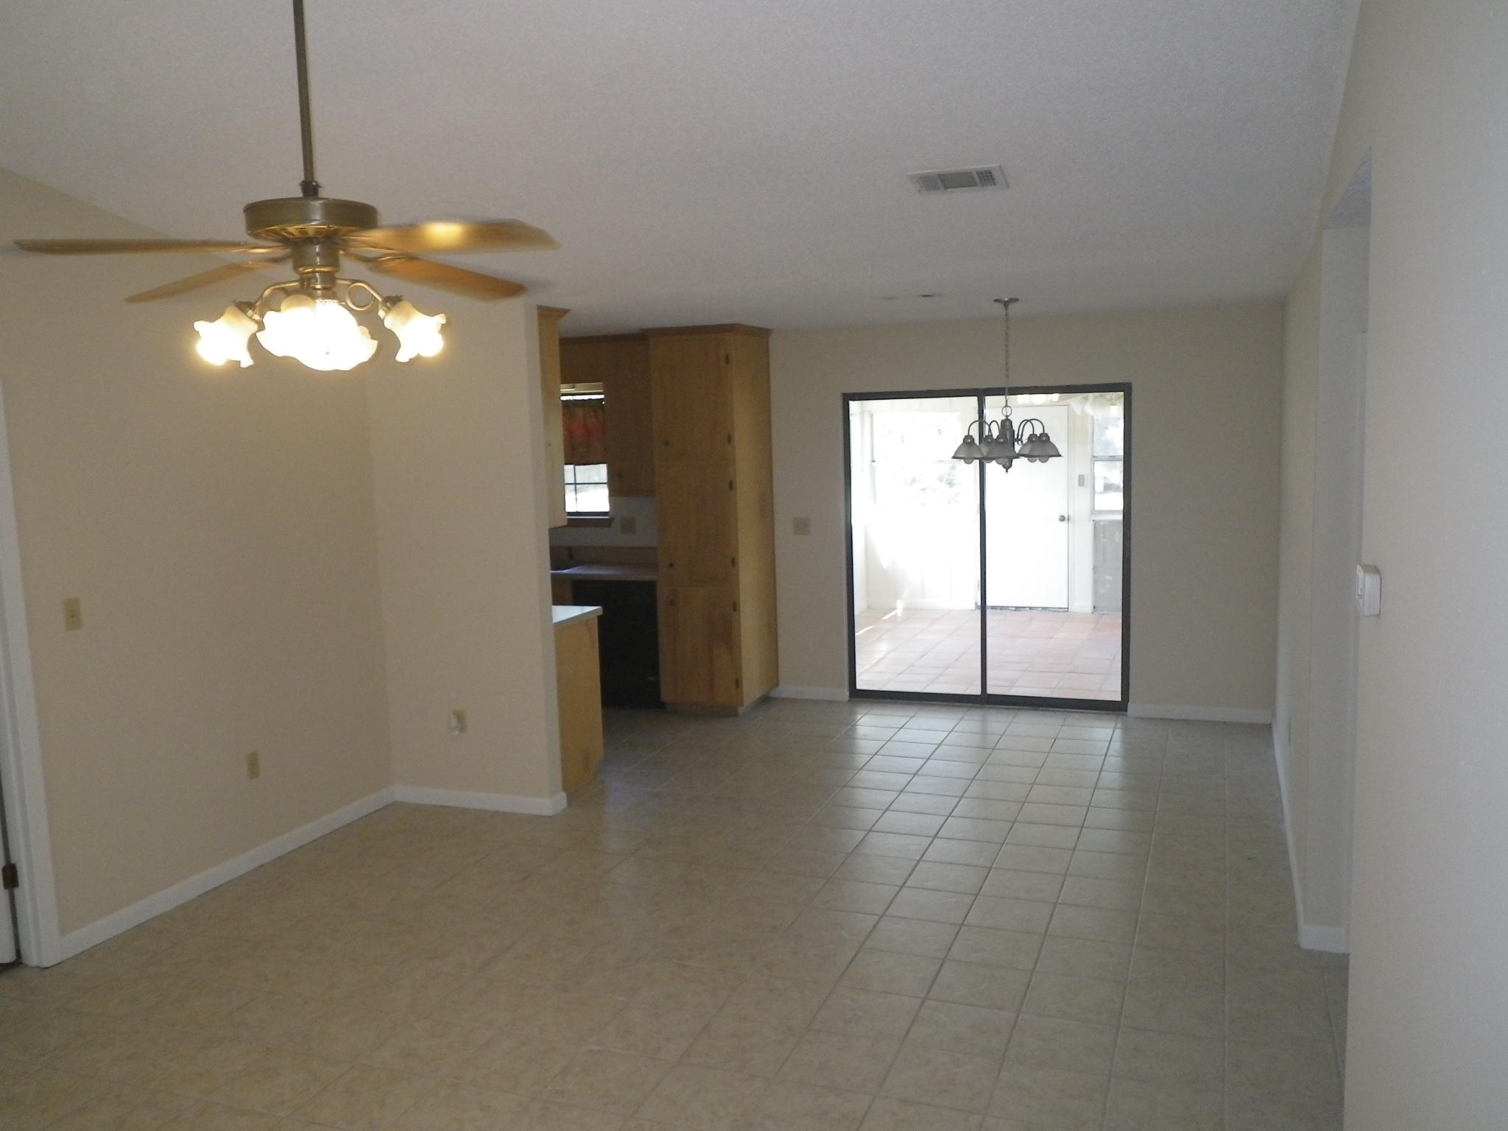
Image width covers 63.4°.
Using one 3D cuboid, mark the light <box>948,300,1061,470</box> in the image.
[{"bbox_3d":[1.332,-0.935,6.418,0.575,0.907,0.575,1,7,21],"label":"light"}]

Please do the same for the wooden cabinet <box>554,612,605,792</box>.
[{"bbox_3d":[-1.228,0.705,6.425,0.700,0.913,0.609,1,7,21],"label":"wooden cabinet"}]

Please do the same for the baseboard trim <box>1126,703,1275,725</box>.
[{"bbox_3d":[2.708,0.902,7.419,0.810,0.082,0.018,1,7,21],"label":"baseboard trim"}]

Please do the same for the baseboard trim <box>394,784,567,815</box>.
[{"bbox_3d":[-1.406,1.168,6.079,0.907,0.082,0.020,1,7,21],"label":"baseboard trim"}]

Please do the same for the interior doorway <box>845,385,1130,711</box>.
[{"bbox_3d":[1.457,-0.098,7.792,1.815,2.047,0.110,1,7,21],"label":"interior doorway"}]

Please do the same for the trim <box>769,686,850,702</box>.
[{"bbox_3d":[0.364,0.863,8.282,0.542,0.082,0.018,1,7,21],"label":"trim"}]

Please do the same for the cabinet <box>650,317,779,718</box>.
[{"bbox_3d":[-0.266,-0.296,8.046,0.618,2.471,0.639,1,7,21],"label":"cabinet"}]

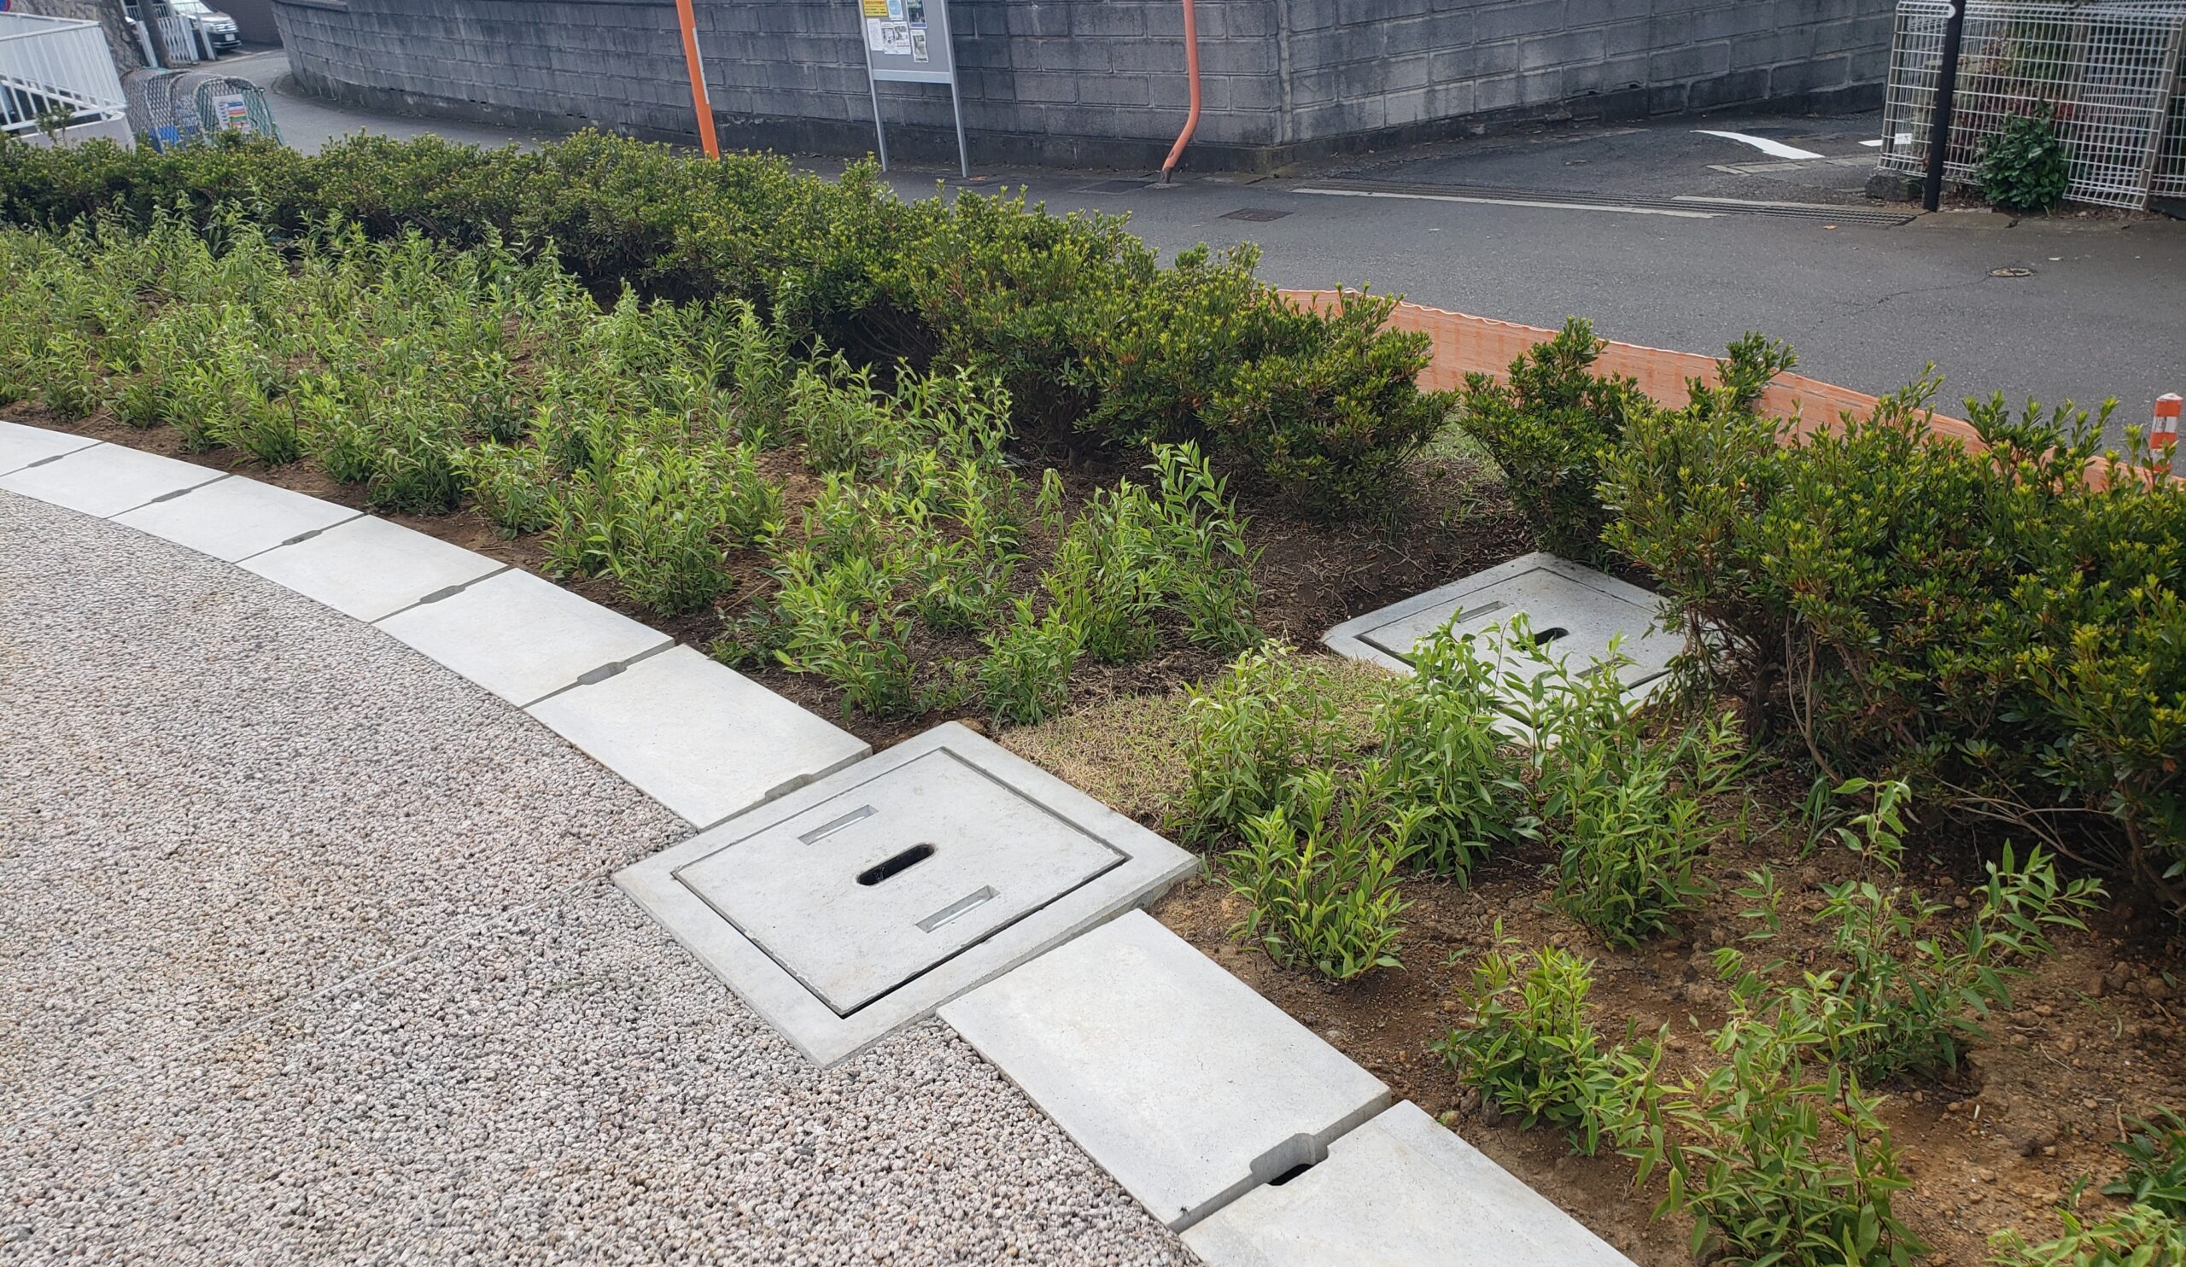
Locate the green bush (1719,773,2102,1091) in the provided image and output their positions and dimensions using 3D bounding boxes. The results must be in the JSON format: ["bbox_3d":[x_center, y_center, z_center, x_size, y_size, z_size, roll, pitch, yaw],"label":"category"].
[{"bbox_3d":[0.966,0.352,1.955,0.390,0.345,0.300,9,30,27],"label":"green bush"}]

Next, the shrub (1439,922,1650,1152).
[{"bbox_3d":[0.493,0.431,1.790,0.227,0.242,0.204,-6,26,0],"label":"shrub"}]

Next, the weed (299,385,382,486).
[{"bbox_3d":[-2.017,-0.530,4.400,0.188,0.268,0.178,-17,29,-22],"label":"weed"}]

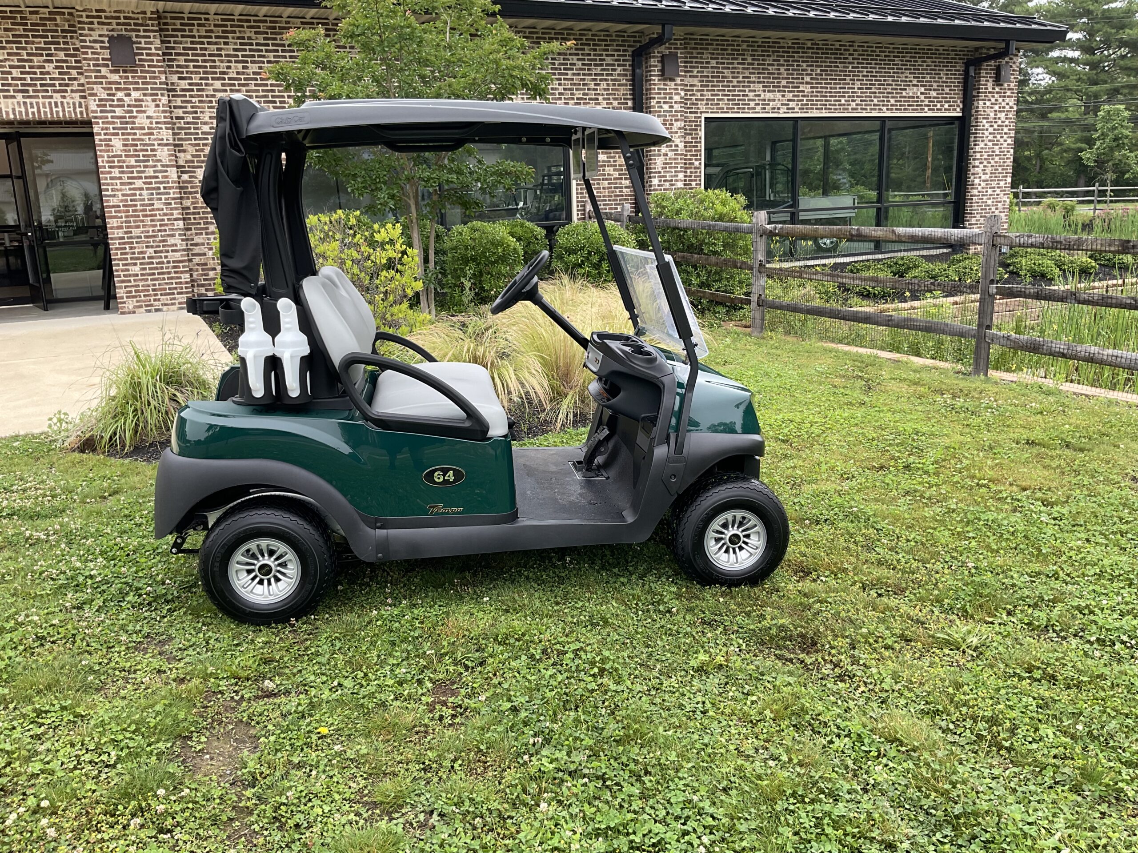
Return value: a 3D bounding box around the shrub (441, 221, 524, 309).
[{"bbox_3d":[-1.064,-1.984,11.700,1.040,1.100,1.040,-2,14,0],"label":"shrub"}]

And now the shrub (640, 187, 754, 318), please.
[{"bbox_3d":[1.475,-2.052,11.100,1.340,1.430,1.300,-2,14,0],"label":"shrub"}]

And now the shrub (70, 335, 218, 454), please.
[{"bbox_3d":[-2.594,-0.226,5.850,0.900,0.660,0.850,-2,14,0],"label":"shrub"}]

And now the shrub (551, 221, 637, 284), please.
[{"bbox_3d":[0.303,-2.034,11.800,1.060,1.100,1.060,-2,14,0],"label":"shrub"}]

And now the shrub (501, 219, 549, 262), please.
[{"bbox_3d":[-0.764,-2.250,12.700,1.000,1.100,1.000,-2,14,0],"label":"shrub"}]

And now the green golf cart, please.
[{"bbox_3d":[-0.364,-0.333,3.741,2.330,1.780,1.200,-2,14,-9],"label":"green golf cart"}]

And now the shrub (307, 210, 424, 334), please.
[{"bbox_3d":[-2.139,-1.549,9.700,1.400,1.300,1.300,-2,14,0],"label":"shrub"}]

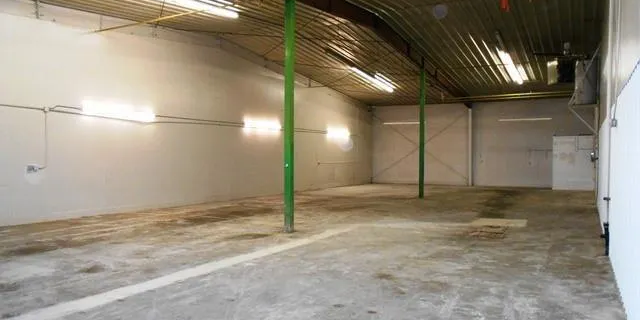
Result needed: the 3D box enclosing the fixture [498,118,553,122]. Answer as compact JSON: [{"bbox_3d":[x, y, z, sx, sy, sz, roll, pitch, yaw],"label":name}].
[{"bbox_3d":[9.974,-1.954,23.409,2.443,0.100,0.100,0,0,29],"label":"fixture"}]

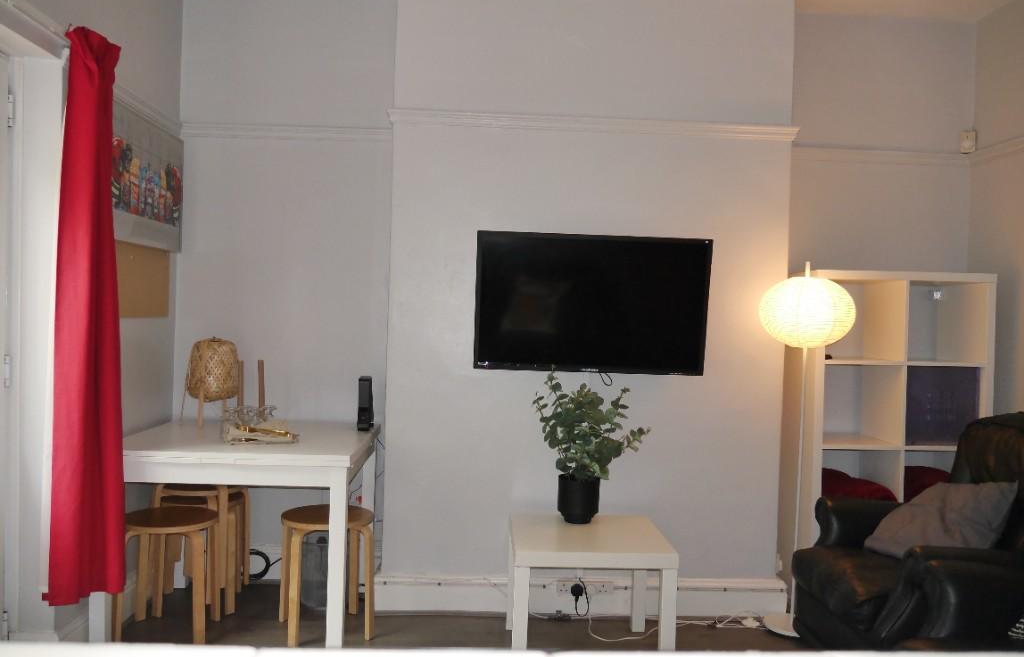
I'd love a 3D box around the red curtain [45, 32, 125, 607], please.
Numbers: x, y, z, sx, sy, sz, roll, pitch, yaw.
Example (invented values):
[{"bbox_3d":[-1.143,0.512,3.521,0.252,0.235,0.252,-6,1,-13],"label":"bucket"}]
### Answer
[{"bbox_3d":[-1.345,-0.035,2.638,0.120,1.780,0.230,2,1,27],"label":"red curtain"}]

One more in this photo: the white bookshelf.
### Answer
[{"bbox_3d":[1.619,0.494,3.652,0.770,1.470,0.390,2,1,-3],"label":"white bookshelf"}]

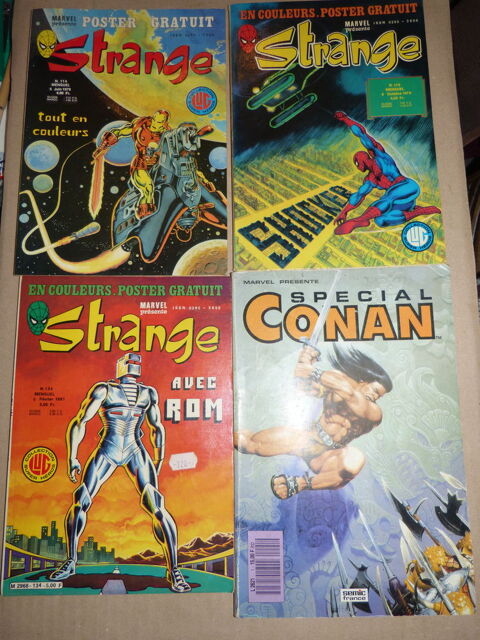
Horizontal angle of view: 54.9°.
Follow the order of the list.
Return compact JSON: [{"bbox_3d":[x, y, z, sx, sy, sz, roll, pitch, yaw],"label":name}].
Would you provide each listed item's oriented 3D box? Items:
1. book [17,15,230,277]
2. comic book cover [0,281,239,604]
[{"bbox_3d":[-0.100,-0.162,0.412,0.180,0.006,0.253,0,82,0],"label":"book"},{"bbox_3d":[-0.095,0.088,0.378,0.180,0.006,0.253,0,82,0],"label":"comic book cover"}]

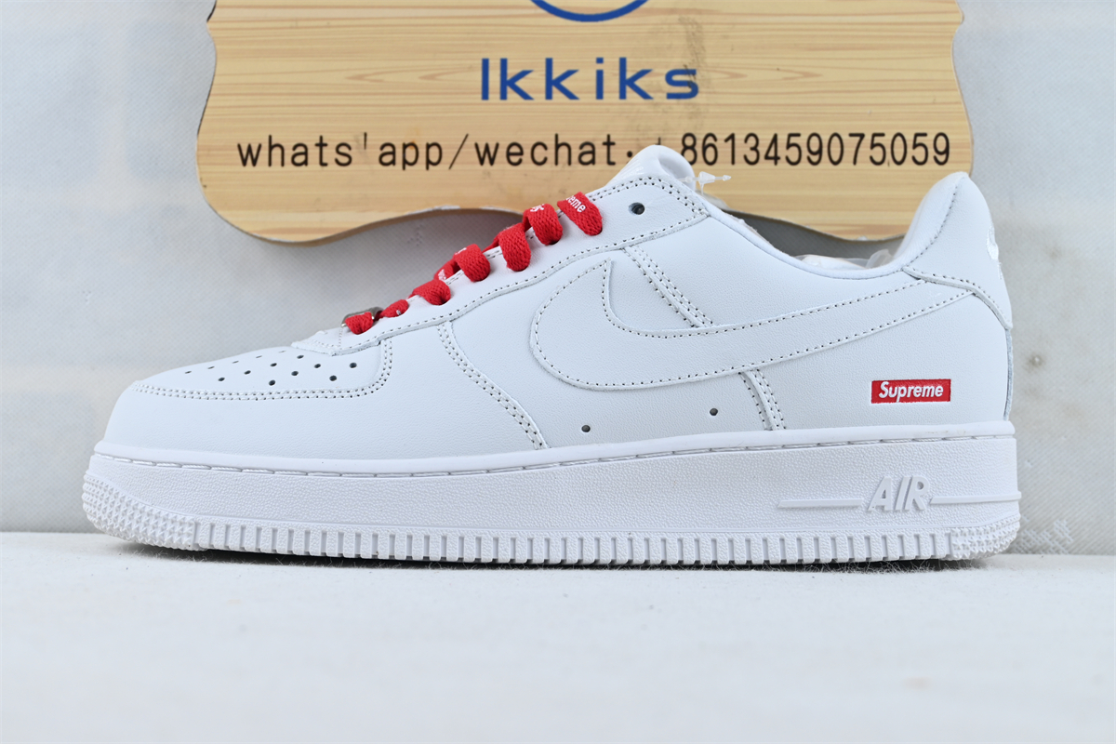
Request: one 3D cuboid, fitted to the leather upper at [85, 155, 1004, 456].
[{"bbox_3d":[-0.003,-0.022,0.514,0.287,0.099,0.105,0,-2,4],"label":"leather upper"}]

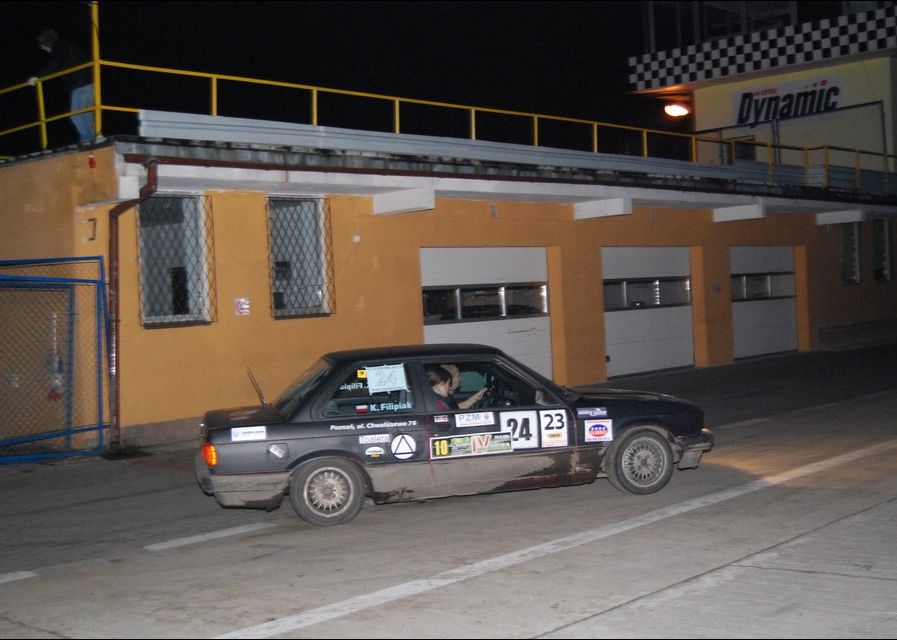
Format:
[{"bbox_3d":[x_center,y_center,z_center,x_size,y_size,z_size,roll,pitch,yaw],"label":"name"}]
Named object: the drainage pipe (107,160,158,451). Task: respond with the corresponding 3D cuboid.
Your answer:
[{"bbox_3d":[-3.571,-0.135,13.538,0.910,3.239,0.232,-1,2,40],"label":"drainage pipe"}]

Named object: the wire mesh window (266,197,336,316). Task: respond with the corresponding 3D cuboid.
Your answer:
[{"bbox_3d":[-1.988,-0.843,16.055,0.140,1.574,1.142,-1,2,40],"label":"wire mesh window"}]

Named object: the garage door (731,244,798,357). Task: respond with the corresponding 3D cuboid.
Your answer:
[{"bbox_3d":[7.263,-0.437,27.487,0.100,2.496,3.325,-1,2,40],"label":"garage door"}]

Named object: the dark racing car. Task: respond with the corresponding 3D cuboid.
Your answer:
[{"bbox_3d":[0.043,0.836,10.154,4.330,1.340,1.660,-3,2,-13],"label":"dark racing car"}]

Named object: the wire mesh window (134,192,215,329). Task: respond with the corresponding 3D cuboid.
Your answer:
[{"bbox_3d":[-3.303,-0.727,14.509,0.140,1.546,1.118,-1,2,40],"label":"wire mesh window"}]

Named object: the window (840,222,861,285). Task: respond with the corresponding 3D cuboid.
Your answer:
[{"bbox_3d":[10.186,-1.688,30.364,0.140,1.570,1.140,-1,2,40],"label":"window"}]

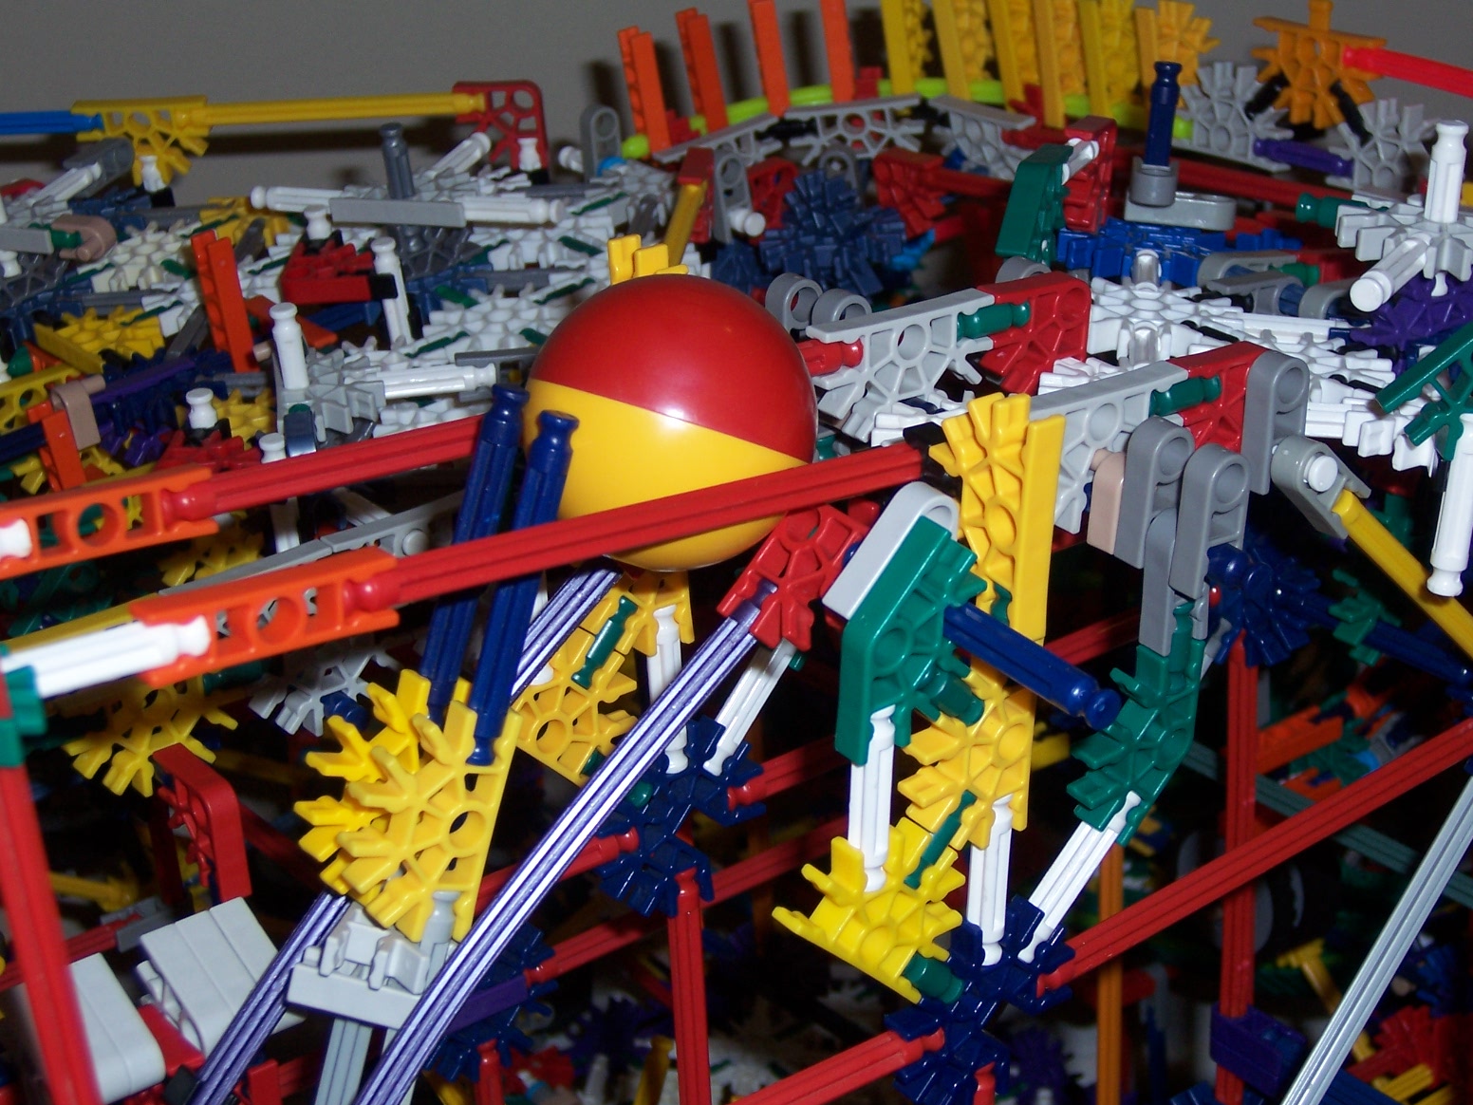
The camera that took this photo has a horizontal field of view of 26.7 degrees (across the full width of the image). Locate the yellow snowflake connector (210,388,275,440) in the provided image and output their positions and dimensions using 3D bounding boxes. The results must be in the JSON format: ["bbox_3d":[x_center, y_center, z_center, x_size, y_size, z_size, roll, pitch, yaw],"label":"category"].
[{"bbox_3d":[-0.117,-0.032,0.755,0.024,0.006,0.039,-26,33,-29],"label":"yellow snowflake connector"}]

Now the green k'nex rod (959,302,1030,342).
[{"bbox_3d":[0.043,-0.041,0.543,0.017,0.006,0.006,-15,28,-33],"label":"green k'nex rod"}]

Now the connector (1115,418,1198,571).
[{"bbox_3d":[0.070,-0.011,0.519,0.010,0.024,0.006,-17,32,-36],"label":"connector"}]

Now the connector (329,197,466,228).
[{"bbox_3d":[-0.080,-0.089,0.778,0.037,0.006,0.023,5,29,21],"label":"connector"}]

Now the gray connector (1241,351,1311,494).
[{"bbox_3d":[0.090,-0.022,0.517,0.009,0.023,0.006,-18,29,-34],"label":"gray connector"}]

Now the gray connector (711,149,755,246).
[{"bbox_3d":[-0.002,-0.097,0.840,0.010,0.024,0.006,-26,34,-26],"label":"gray connector"}]

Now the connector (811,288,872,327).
[{"bbox_3d":[0.018,-0.035,0.548,0.009,0.023,0.006,-15,27,-33],"label":"connector"}]

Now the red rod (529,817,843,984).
[{"bbox_3d":[0.000,0.074,0.700,0.130,0.006,0.006,-20,0,-42],"label":"red rod"}]

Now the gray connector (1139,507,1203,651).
[{"bbox_3d":[0.072,0.004,0.503,0.009,0.024,0.006,-13,32,-29],"label":"gray connector"}]

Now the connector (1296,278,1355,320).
[{"bbox_3d":[0.127,-0.052,0.641,0.023,0.009,0.006,-15,27,-33],"label":"connector"}]

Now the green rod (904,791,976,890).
[{"bbox_3d":[0.032,0.044,0.479,0.006,0.006,0.017,35,77,0],"label":"green rod"}]

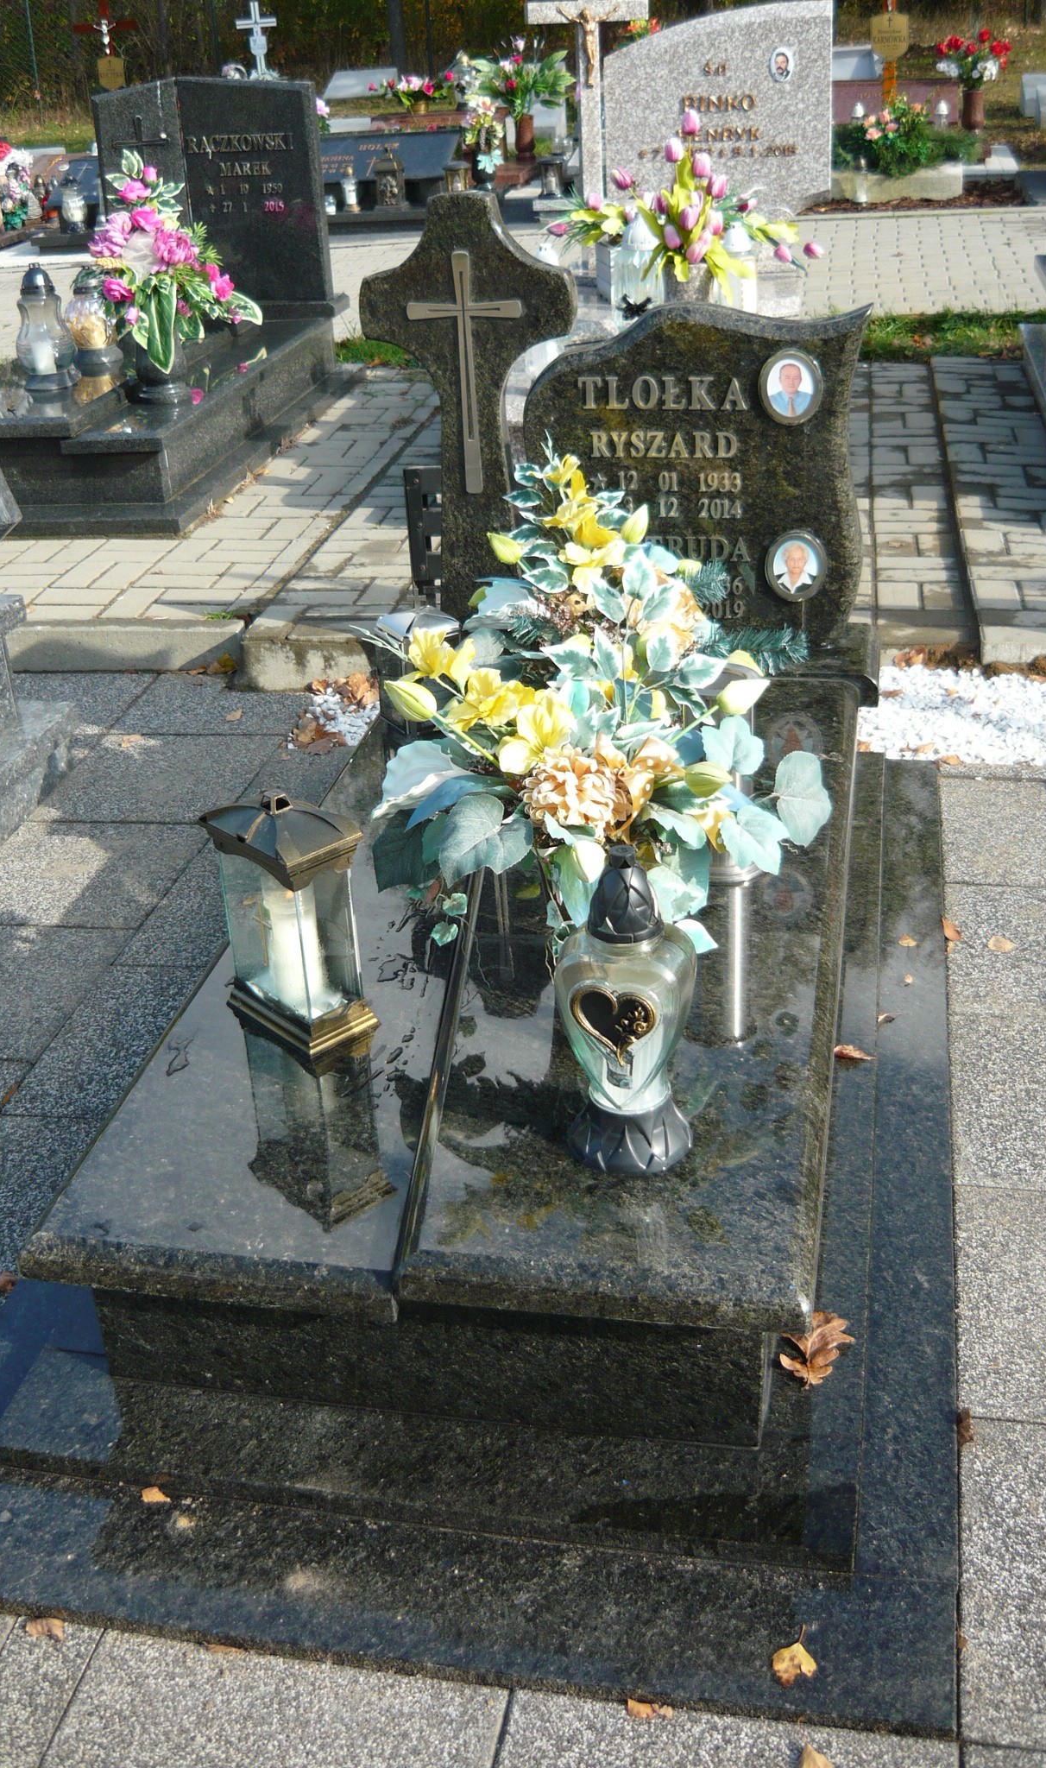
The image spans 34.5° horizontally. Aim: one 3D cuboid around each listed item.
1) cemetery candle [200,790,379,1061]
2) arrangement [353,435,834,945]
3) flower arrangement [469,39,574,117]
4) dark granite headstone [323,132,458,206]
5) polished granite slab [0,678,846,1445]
[{"bbox_3d":[-0.280,0.031,2.033,0.105,0.307,0.181,-26,36,-34],"label":"cemetery candle"},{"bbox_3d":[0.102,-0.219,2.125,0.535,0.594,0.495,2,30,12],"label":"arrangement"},{"bbox_3d":[-0.013,-4.938,10.325,0.614,0.436,0.455,2,30,12],"label":"flower arrangement"},{"bbox_3d":[-0.803,-4.016,9.471,0.911,0.396,0.356,2,30,12],"label":"dark granite headstone"},{"bbox_3d":[0.036,0.120,2.383,0.822,0.228,1.505,2,30,12],"label":"polished granite slab"}]

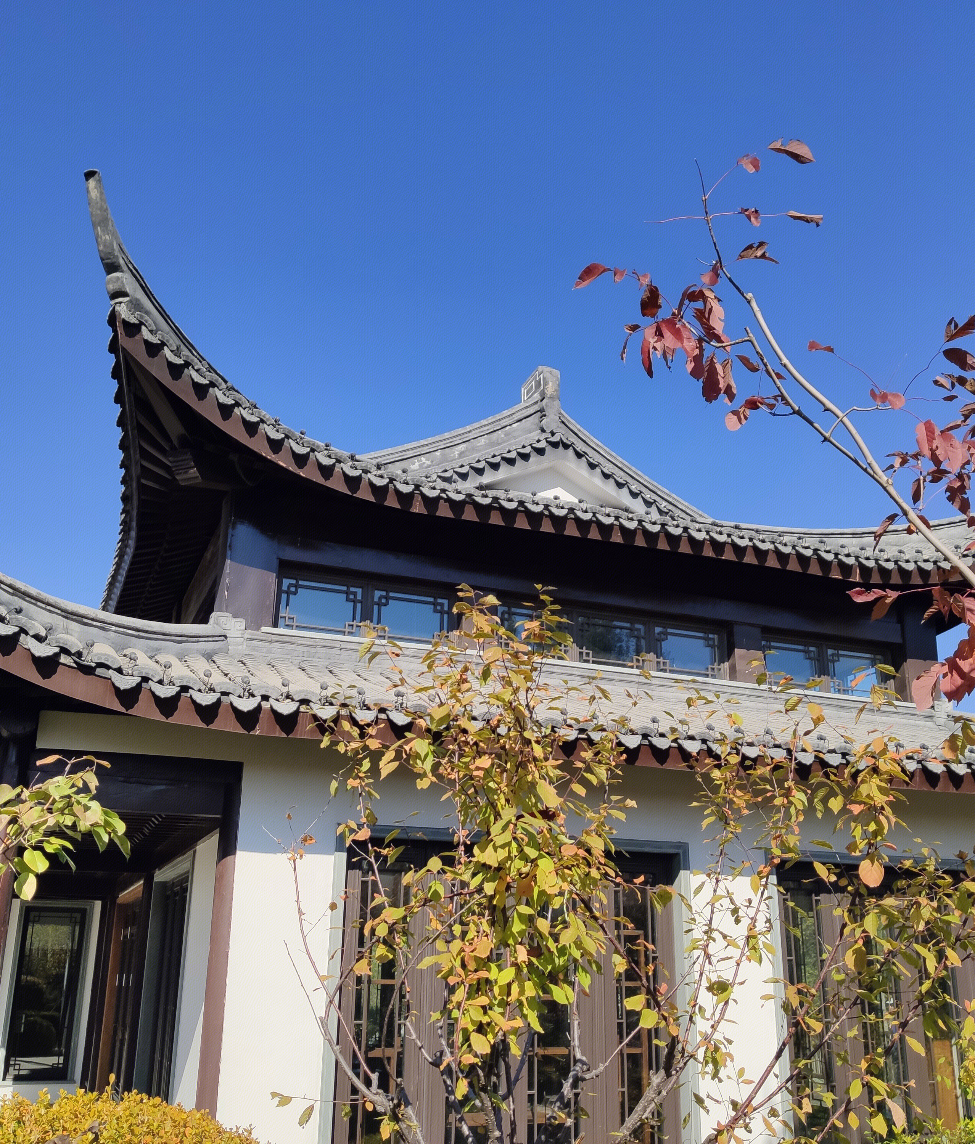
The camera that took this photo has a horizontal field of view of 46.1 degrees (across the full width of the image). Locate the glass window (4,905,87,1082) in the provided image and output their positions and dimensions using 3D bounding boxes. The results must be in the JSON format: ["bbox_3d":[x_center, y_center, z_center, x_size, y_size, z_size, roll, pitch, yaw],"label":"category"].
[{"bbox_3d":[-5.910,5.636,15.357,0.842,2.218,0.111,8,-19,-21],"label":"glass window"}]

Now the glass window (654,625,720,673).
[{"bbox_3d":[2.103,0.822,12.152,0.824,0.434,0.085,8,-19,-21],"label":"glass window"}]

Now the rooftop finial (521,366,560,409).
[{"bbox_3d":[0.688,-2.256,14.711,0.252,0.527,0.570,8,-19,-21],"label":"rooftop finial"}]

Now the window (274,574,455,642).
[{"bbox_3d":[-1.153,0.370,10.874,1.742,0.518,0.102,8,-19,-21],"label":"window"}]

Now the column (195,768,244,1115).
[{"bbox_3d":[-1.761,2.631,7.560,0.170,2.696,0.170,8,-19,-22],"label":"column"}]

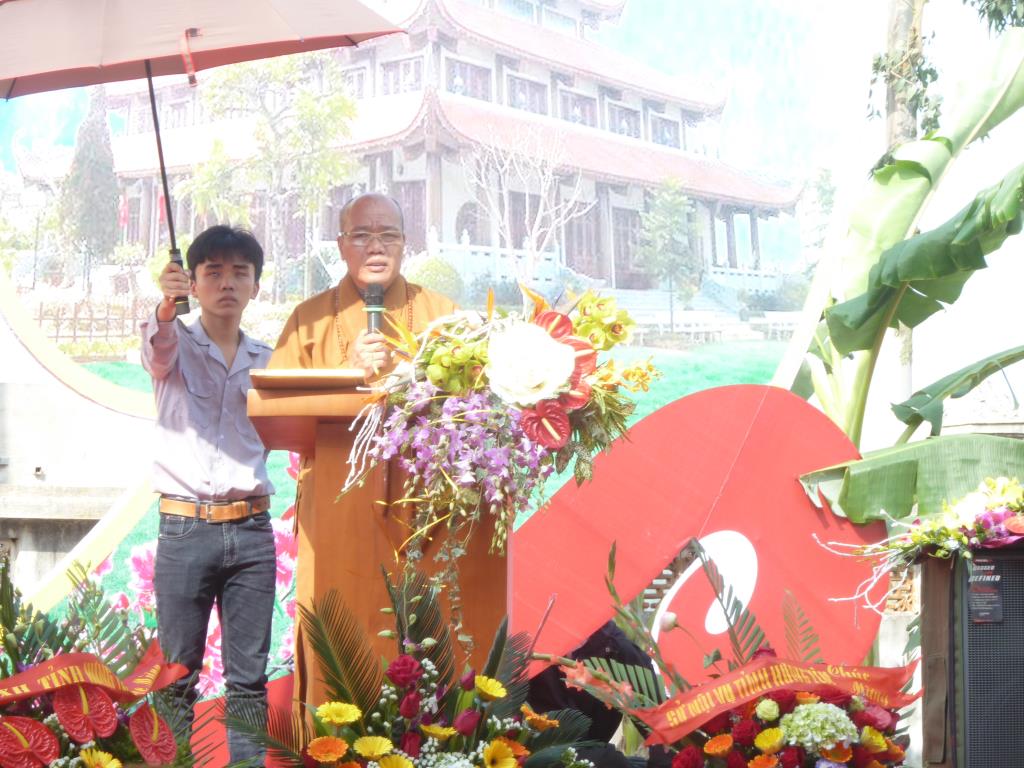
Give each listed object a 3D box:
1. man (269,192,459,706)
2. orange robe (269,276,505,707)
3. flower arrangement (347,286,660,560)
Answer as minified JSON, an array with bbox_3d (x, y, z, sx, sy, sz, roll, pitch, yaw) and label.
[{"bbox_3d":[-0.345,0.335,12.600,0.560,1.630,0.400,0,0,-5],"label":"man"},{"bbox_3d":[-0.345,0.420,12.600,0.560,1.360,0.400,0,0,-5],"label":"orange robe"},{"bbox_3d":[-0.025,0.100,12.050,0.750,0.660,0.420,0,0,-8],"label":"flower arrangement"}]

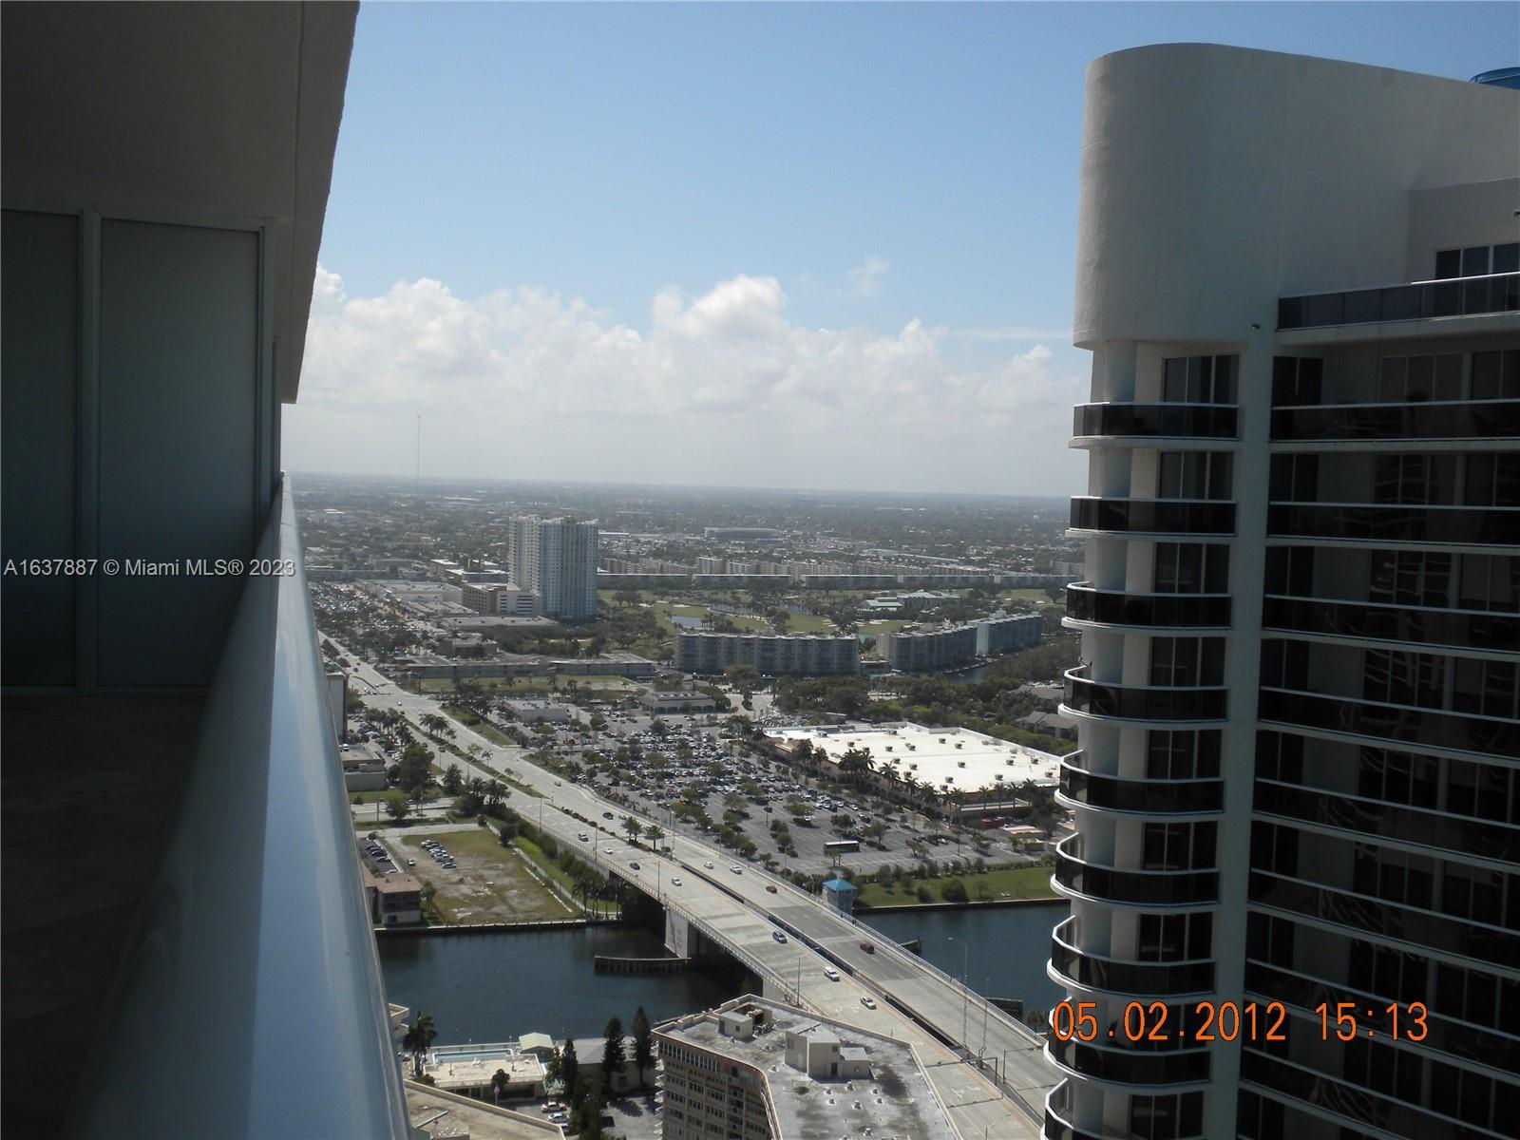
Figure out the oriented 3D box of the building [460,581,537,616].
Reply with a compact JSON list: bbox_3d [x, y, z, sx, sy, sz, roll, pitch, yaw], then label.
[{"bbox_3d":[-213.920,26.675,1347.450,42.000,22.000,86.000,1,3,-21],"label":"building"}]

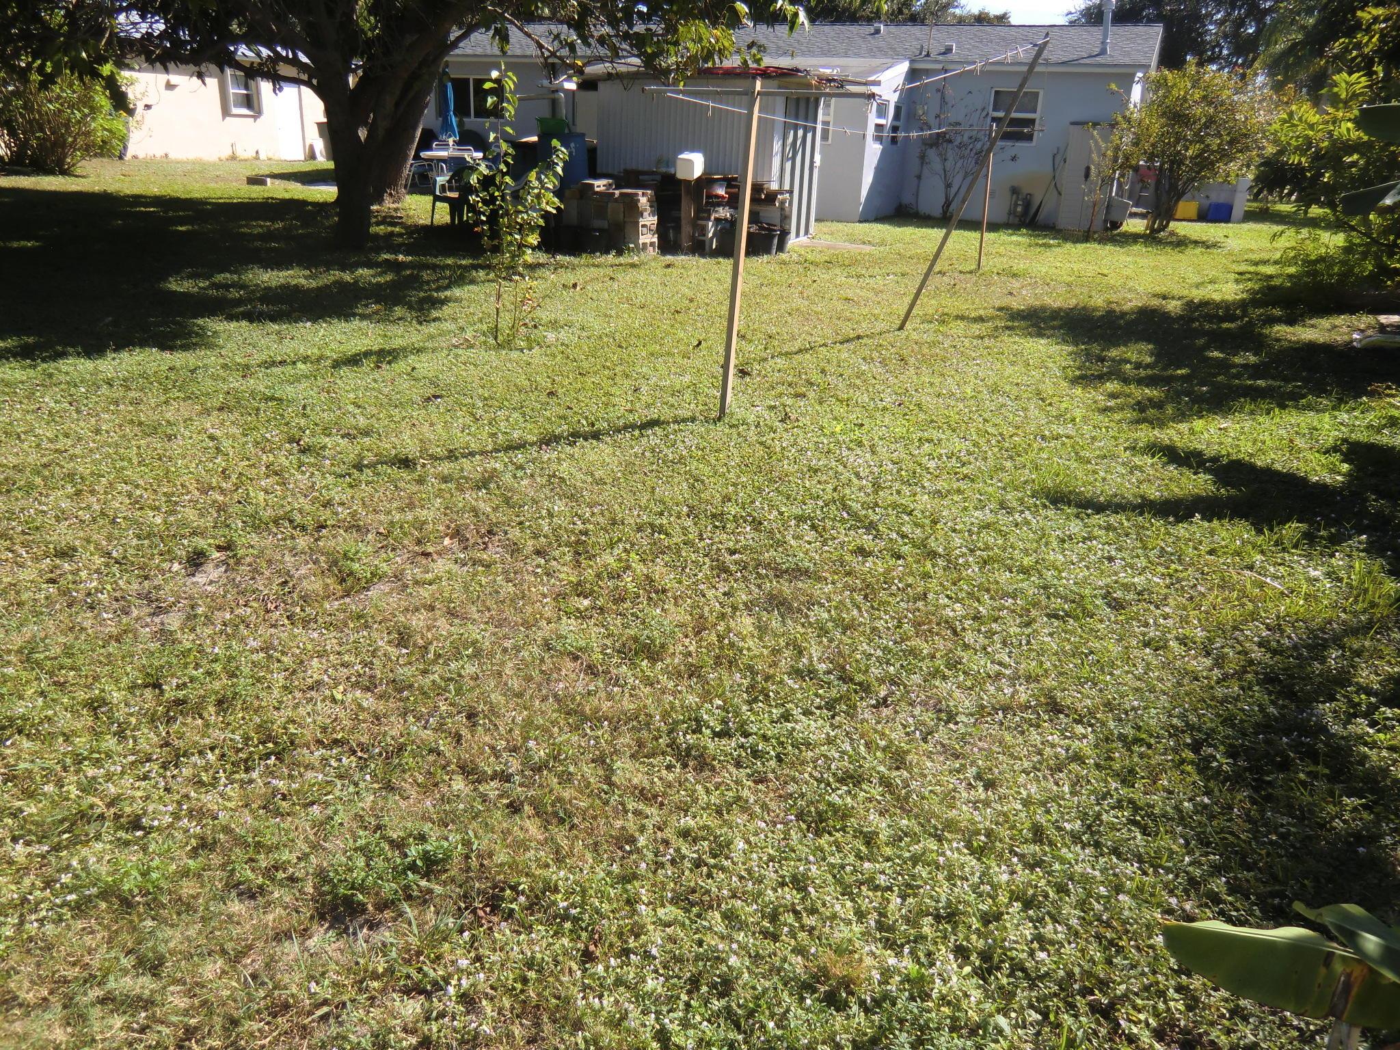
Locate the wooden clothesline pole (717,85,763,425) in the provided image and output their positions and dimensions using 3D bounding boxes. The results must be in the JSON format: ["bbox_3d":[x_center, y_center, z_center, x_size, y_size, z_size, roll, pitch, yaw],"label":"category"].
[{"bbox_3d":[0.201,-1.379,5.051,0.042,1.730,0.042,18,26,28],"label":"wooden clothesline pole"}]

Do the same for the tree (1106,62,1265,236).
[{"bbox_3d":[8.112,-6.224,16.143,2.650,2.600,2.500,12,25,22],"label":"tree"}]

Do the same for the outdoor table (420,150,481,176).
[{"bbox_3d":[-4.421,-6.219,17.339,1.120,0.720,1.120,-3,23,-13],"label":"outdoor table"}]

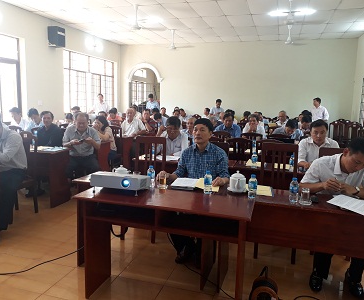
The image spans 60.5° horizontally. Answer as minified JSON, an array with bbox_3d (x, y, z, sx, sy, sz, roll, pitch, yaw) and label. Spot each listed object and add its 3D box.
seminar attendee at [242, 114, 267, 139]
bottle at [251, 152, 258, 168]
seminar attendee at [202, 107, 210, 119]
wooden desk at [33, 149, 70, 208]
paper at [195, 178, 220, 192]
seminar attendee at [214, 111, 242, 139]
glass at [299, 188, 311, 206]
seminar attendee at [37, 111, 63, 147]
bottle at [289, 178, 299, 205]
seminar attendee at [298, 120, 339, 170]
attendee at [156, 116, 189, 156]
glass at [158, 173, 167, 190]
[{"bbox_3d":[1.321,-0.011,5.779,0.500,1.260,0.780,4,9,17],"label":"seminar attendee"},{"bbox_3d":[0.796,0.109,3.393,0.063,0.172,0.063,4,9,17],"label":"bottle"},{"bbox_3d":[0.753,-0.637,9.732,0.480,1.280,0.680,9,11,42],"label":"seminar attendee"},{"bbox_3d":[-2.174,0.348,4.324,1.200,0.750,0.420,4,9,17],"label":"wooden desk"},{"bbox_3d":[0.224,0.292,2.612,0.210,0.005,0.297,3,9,9],"label":"paper"},{"bbox_3d":[0.873,-0.080,6.110,0.530,1.280,0.780,4,8,14],"label":"seminar attendee"},{"bbox_3d":[0.857,0.327,2.165,0.074,0.101,0.074,4,9,17],"label":"glass"},{"bbox_3d":[-2.092,0.047,4.766,0.500,1.260,0.780,1,8,-2],"label":"seminar attendee"},{"bbox_3d":[0.795,0.283,2.205,0.062,0.174,0.062,4,9,17],"label":"bottle"},{"bbox_3d":[1.540,0.303,3.574,0.510,1.280,0.800,4,9,15],"label":"seminar attendee"},{"bbox_3d":[-0.137,0.187,4.116,0.520,1.250,0.700,4,9,17],"label":"attendee"},{"bbox_3d":[-0.152,0.247,2.484,0.066,0.113,0.066,4,9,17],"label":"glass"}]

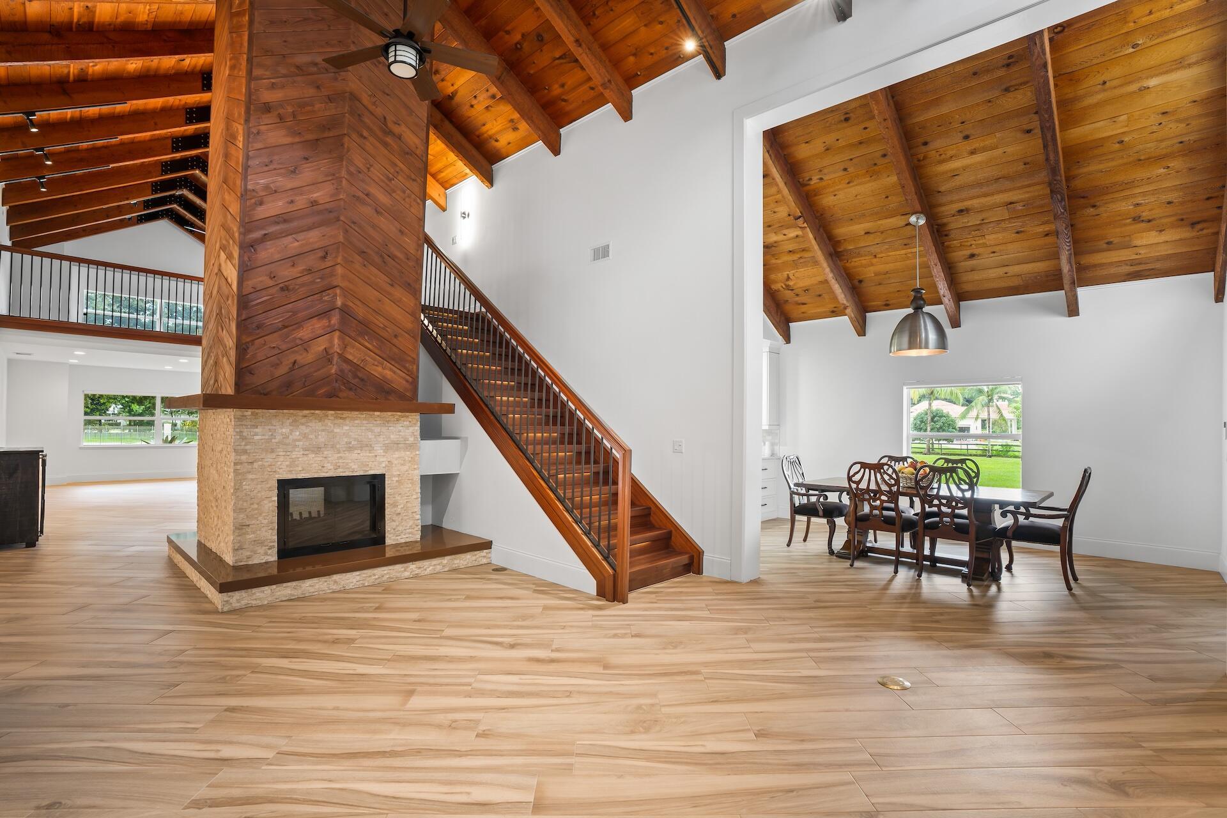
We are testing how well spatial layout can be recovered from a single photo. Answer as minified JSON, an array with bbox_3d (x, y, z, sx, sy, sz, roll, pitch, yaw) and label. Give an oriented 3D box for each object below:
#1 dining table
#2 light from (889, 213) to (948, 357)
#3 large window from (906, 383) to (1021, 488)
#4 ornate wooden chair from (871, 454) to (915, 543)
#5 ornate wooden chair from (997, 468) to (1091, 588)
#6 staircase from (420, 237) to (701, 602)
[{"bbox_3d":[3.206,1.229,5.801,2.182,0.769,1.112,-1,-2,42],"label":"dining table"},{"bbox_3d":[3.313,-1.363,5.950,0.550,1.515,0.550,-1,-2,42],"label":"light"},{"bbox_3d":[4.496,0.358,7.069,1.293,1.334,0.130,-1,-2,44],"label":"large window"},{"bbox_3d":[3.204,1.095,6.331,0.530,1.070,0.667,-1,-2,42],"label":"ornate wooden chair"},{"bbox_3d":[4.008,1.062,5.083,0.681,1.084,0.612,-1,-2,42],"label":"ornate wooden chair"},{"bbox_3d":[-0.892,-0.441,6.085,4.003,4.003,1.181,-1,-2,44],"label":"staircase"}]

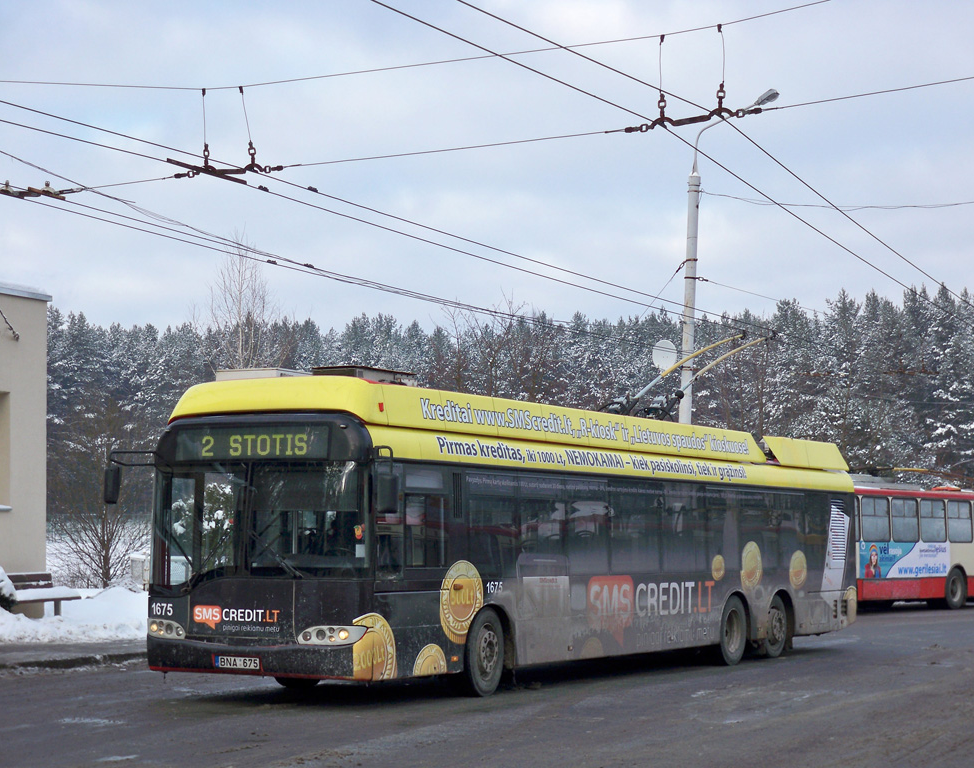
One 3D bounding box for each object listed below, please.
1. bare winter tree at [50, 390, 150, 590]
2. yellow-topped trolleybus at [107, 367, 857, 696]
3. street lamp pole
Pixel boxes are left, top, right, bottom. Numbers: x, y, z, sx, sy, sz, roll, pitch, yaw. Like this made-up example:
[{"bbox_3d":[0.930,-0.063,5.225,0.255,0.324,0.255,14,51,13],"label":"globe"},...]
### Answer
[{"bbox_3d":[-9.150,2.450,47.500,3.100,4.900,3.100,-2,-5,29],"label":"bare winter tree"},{"bbox_3d":[1.180,1.900,25.600,2.650,3.400,14.600,-2,-5,29],"label":"yellow-topped trolleybus"},{"bbox_3d":[5.200,-0.800,43.700,2.400,11.400,0.360,-2,-5,23],"label":"street lamp pole"}]

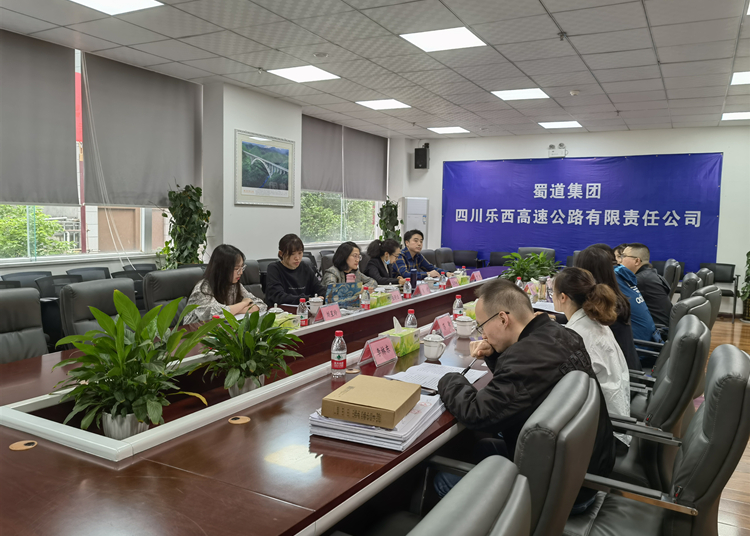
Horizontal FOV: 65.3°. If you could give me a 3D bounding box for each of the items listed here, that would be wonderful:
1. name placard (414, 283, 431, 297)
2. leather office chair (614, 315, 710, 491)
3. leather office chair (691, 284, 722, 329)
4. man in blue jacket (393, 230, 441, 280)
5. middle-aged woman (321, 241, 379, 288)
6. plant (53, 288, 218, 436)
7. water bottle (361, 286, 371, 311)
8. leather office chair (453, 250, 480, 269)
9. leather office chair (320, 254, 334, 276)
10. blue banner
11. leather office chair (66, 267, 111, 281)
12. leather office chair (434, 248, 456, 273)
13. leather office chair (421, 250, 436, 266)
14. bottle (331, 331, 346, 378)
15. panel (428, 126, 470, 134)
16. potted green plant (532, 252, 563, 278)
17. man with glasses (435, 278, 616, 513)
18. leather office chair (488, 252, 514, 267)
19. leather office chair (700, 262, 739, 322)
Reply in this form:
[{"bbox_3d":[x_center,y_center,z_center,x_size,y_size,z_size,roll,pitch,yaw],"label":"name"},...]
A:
[{"bbox_3d":[0.400,0.180,4.869,0.092,0.100,0.195,4,6,28],"label":"name placard"},{"bbox_3d":[1.175,0.735,2.694,0.660,1.000,0.620,5,6,30],"label":"leather office chair"},{"bbox_3d":[1.802,0.597,3.744,0.680,1.020,0.620,4,6,28],"label":"leather office chair"},{"bbox_3d":[0.420,0.251,5.913,0.540,1.260,0.800,-3,7,-42],"label":"man in blue jacket"},{"bbox_3d":[-0.236,0.365,5.090,0.720,1.190,0.520,5,6,28],"label":"middle-aged woman"},{"bbox_3d":[-0.765,0.334,1.865,0.470,0.500,0.480,4,6,28],"label":"plant"},{"bbox_3d":[-0.066,0.216,3.950,0.062,0.193,0.062,4,6,28],"label":"water bottle"},{"bbox_3d":[1.552,0.100,10.424,0.580,0.850,0.560,4,6,28],"label":"leather office chair"},{"bbox_3d":[-0.264,0.383,5.892,0.660,1.000,0.620,5,6,28],"label":"leather office chair"},{"bbox_3d":[3.210,-0.857,9.847,4.460,1.960,0.030,4,6,29],"label":"blue banner"},{"bbox_3d":[-2.482,0.457,5.399,0.560,0.860,0.570,4,6,28],"label":"leather office chair"},{"bbox_3d":[1.122,0.253,7.641,0.660,1.000,0.620,5,6,28],"label":"leather office chair"},{"bbox_3d":[0.847,0.309,6.655,0.680,1.020,0.620,4,6,28],"label":"leather office chair"},{"bbox_3d":[-0.151,0.347,2.377,0.062,0.193,0.062,1,5,0],"label":"bottle"},{"bbox_3d":[1.253,-2.335,9.800,0.590,0.040,0.590,5,6,28],"label":"panel"},{"bbox_3d":[2.118,-0.010,7.290,0.440,0.410,0.440,4,6,28],"label":"potted green plant"},{"bbox_3d":[0.560,0.649,2.257,0.720,1.220,0.540,5,6,31],"label":"man with glasses"},{"bbox_3d":[2.154,0.138,10.048,0.570,0.830,0.580,4,6,28],"label":"leather office chair"},{"bbox_3d":[5.021,0.362,8.595,0.580,0.850,0.560,4,6,28],"label":"leather office chair"}]

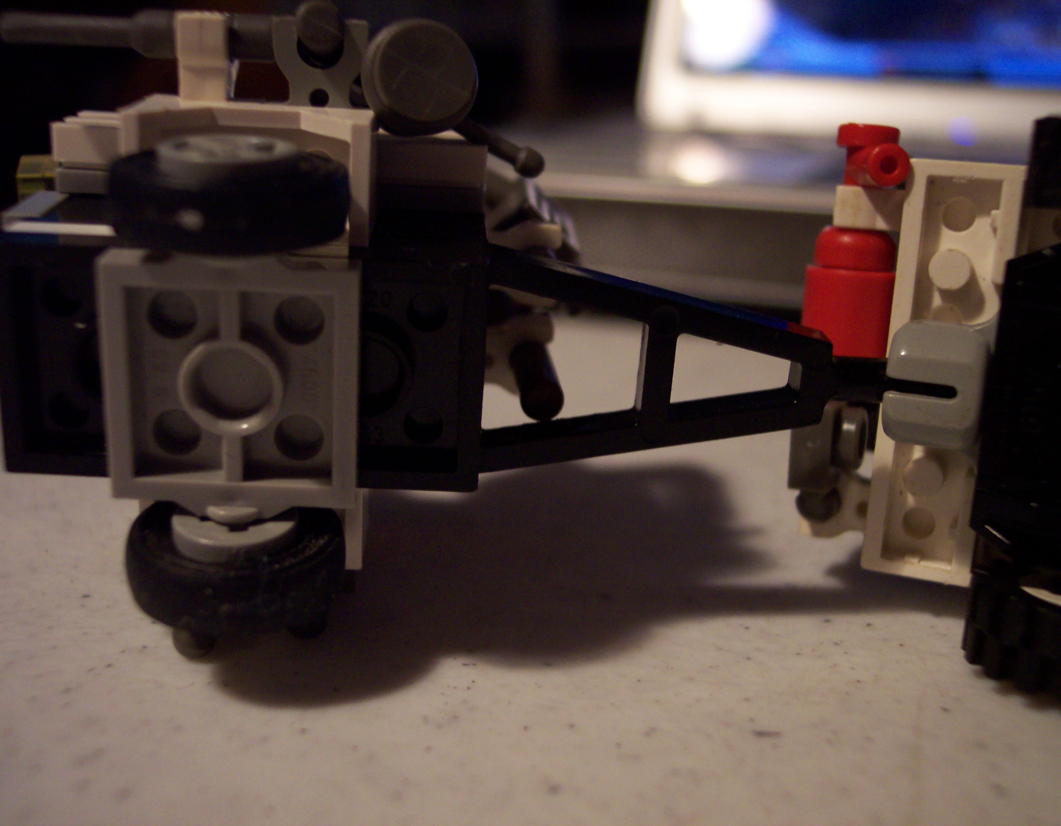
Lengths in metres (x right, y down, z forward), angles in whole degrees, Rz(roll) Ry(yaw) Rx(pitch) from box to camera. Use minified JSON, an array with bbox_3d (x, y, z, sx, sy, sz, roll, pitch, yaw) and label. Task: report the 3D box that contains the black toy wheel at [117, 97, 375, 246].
[{"bbox_3d":[-0.018,-0.013,0.073,0.014,0.006,0.014,3,21,-4],"label":"black toy wheel"}]

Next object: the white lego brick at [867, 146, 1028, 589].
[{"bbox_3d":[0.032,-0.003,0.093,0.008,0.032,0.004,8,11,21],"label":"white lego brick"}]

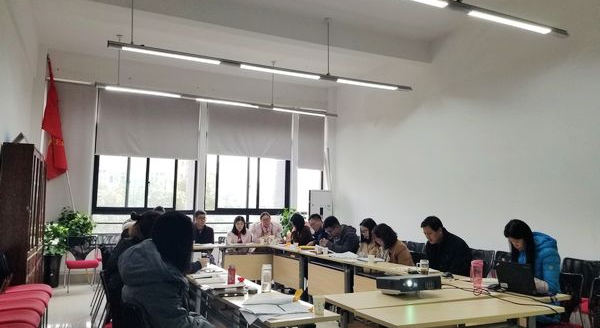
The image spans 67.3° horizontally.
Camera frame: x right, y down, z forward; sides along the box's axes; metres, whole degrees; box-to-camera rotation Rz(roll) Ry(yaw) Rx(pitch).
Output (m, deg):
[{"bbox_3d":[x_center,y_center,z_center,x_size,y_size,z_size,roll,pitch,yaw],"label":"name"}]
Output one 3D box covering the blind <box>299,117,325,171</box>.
[{"bbox_3d":[0.251,-0.482,9.411,0.610,1.200,0.060,4,-6,-25],"label":"blind"}]

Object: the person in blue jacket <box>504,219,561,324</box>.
[{"bbox_3d":[1.875,1.102,3.608,0.720,1.270,0.460,3,-7,-26],"label":"person in blue jacket"}]

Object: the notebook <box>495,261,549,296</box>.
[{"bbox_3d":[1.721,0.863,3.444,0.270,0.210,0.350,3,-6,-23],"label":"notebook"}]

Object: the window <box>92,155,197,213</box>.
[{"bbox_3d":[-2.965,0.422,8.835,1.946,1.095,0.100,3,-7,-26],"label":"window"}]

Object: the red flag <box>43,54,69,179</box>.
[{"bbox_3d":[-3.999,-0.758,7.441,0.384,2.028,0.200,3,-6,-25],"label":"red flag"}]

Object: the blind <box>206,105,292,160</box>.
[{"bbox_3d":[-0.960,-0.645,8.843,1.740,1.060,0.060,4,-6,-25],"label":"blind"}]

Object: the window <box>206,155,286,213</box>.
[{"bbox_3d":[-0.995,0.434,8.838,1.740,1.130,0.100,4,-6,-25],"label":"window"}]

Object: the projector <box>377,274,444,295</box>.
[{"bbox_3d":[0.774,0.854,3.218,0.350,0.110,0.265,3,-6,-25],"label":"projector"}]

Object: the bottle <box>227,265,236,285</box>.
[{"bbox_3d":[-0.529,0.862,3.517,0.060,0.147,0.060,3,-6,-25],"label":"bottle"}]

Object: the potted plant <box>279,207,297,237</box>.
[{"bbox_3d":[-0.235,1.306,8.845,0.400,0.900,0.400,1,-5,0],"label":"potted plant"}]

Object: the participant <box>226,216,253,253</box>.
[{"bbox_3d":[-1.064,1.525,7.754,0.460,1.240,0.700,3,-7,-26],"label":"participant"}]

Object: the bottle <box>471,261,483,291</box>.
[{"bbox_3d":[1.278,0.796,3.251,0.078,0.213,0.078,4,-6,-25],"label":"bottle"}]

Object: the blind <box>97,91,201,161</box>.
[{"bbox_3d":[-2.728,-0.685,8.267,1.850,1.207,0.080,3,-6,-25],"label":"blind"}]

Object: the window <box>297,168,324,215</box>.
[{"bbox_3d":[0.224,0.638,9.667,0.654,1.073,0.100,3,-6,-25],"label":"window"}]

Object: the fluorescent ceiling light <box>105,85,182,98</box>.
[{"bbox_3d":[-2.671,-1.224,7.738,1.230,0.070,0.110,4,-6,-25],"label":"fluorescent ceiling light"}]

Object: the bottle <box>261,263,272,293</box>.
[{"bbox_3d":[-0.262,0.845,3.339,0.070,0.205,0.070,3,-7,-26],"label":"bottle"}]

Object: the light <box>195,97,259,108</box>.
[{"bbox_3d":[-1.336,-1.131,8.429,1.220,0.070,0.110,4,-6,-25],"label":"light"}]

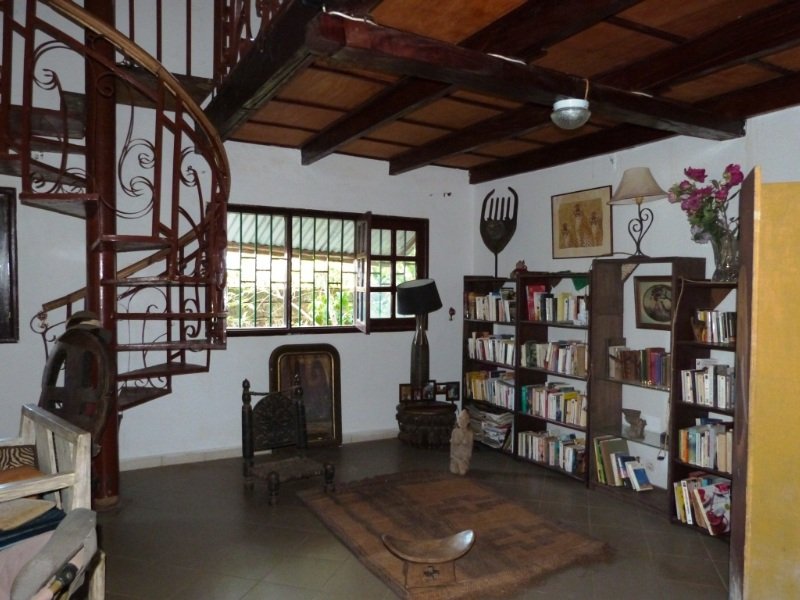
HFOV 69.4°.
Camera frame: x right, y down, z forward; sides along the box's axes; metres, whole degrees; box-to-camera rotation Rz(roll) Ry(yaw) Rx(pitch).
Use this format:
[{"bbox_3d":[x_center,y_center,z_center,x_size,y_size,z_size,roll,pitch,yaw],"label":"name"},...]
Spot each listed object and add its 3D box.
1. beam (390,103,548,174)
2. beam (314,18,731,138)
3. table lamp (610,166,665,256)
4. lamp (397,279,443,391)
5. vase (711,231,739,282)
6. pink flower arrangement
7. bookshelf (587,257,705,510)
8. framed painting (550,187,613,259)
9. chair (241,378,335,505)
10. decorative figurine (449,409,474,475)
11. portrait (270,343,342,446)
[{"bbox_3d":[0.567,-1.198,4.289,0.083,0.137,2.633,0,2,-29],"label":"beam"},{"bbox_3d":[0.840,-1.046,2.879,2.738,0.125,0.145,0,2,-29],"label":"beam"},{"bbox_3d":[1.619,-0.584,3.909,0.384,0.617,0.384,0,2,-29],"label":"table lamp"},{"bbox_3d":[0.179,0.389,5.307,0.406,1.154,0.406,1,2,0],"label":"lamp"},{"bbox_3d":[1.923,-0.253,3.402,0.155,0.295,0.155,0,2,-29],"label":"vase"},{"bbox_3d":[1.837,-0.579,3.464,0.339,0.472,0.398,0,2,-29],"label":"pink flower arrangement"},{"bbox_3d":[1.662,0.551,3.945,0.276,1.652,0.693,0,2,-29],"label":"bookshelf"},{"bbox_3d":[1.437,-0.610,4.621,0.024,0.532,0.642,0,2,-29],"label":"framed painting"},{"bbox_3d":[-0.788,0.955,4.060,0.487,0.782,0.443,-1,2,-41],"label":"chair"},{"bbox_3d":[0.488,1.098,4.553,0.184,0.494,0.147,1,2,19],"label":"decorative figurine"},{"bbox_3d":[-0.827,0.849,5.089,0.667,0.937,0.044,0,-2,-29],"label":"portrait"}]

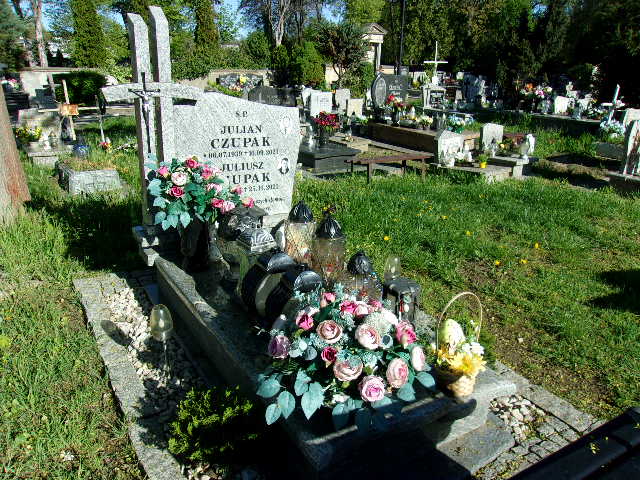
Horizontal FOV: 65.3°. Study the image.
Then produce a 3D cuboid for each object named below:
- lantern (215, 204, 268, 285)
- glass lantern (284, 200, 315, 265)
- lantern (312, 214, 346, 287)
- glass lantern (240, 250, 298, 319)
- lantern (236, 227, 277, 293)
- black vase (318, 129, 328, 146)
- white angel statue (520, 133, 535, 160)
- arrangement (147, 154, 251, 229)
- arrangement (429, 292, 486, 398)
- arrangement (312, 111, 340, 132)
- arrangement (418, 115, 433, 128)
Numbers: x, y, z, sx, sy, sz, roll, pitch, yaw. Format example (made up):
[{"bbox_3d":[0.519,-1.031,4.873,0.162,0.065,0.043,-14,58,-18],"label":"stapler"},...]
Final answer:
[{"bbox_3d":[-0.390,0.007,2.550,0.220,0.370,0.220,-2,18,-12],"label":"lantern"},{"bbox_3d":[-0.121,-0.074,3.219,0.195,0.410,0.195,2,17,-1],"label":"glass lantern"},{"bbox_3d":[0.062,0.039,2.856,0.200,0.420,0.200,2,17,-1],"label":"lantern"},{"bbox_3d":[-0.249,0.187,2.421,0.220,0.275,0.200,-8,20,-30],"label":"glass lantern"},{"bbox_3d":[-0.342,0.076,2.726,0.190,0.300,0.200,-8,20,-30],"label":"lantern"},{"bbox_3d":[0.057,-1.657,8.150,0.160,0.310,0.160,-8,20,-30],"label":"black vase"},{"bbox_3d":[3.325,-1.498,8.000,0.220,0.430,0.190,-8,20,-30],"label":"white angel statue"},{"bbox_3d":[-0.722,-0.276,2.967,0.600,0.400,0.420,-8,20,-30],"label":"arrangement"},{"bbox_3d":[0.477,0.370,1.740,0.200,0.360,0.170,6,18,15],"label":"arrangement"},{"bbox_3d":[0.106,-1.927,8.120,0.450,0.350,0.380,-8,20,-30],"label":"arrangement"},{"bbox_3d":[2.325,-2.605,11.000,0.310,0.310,0.290,-8,20,-30],"label":"arrangement"}]

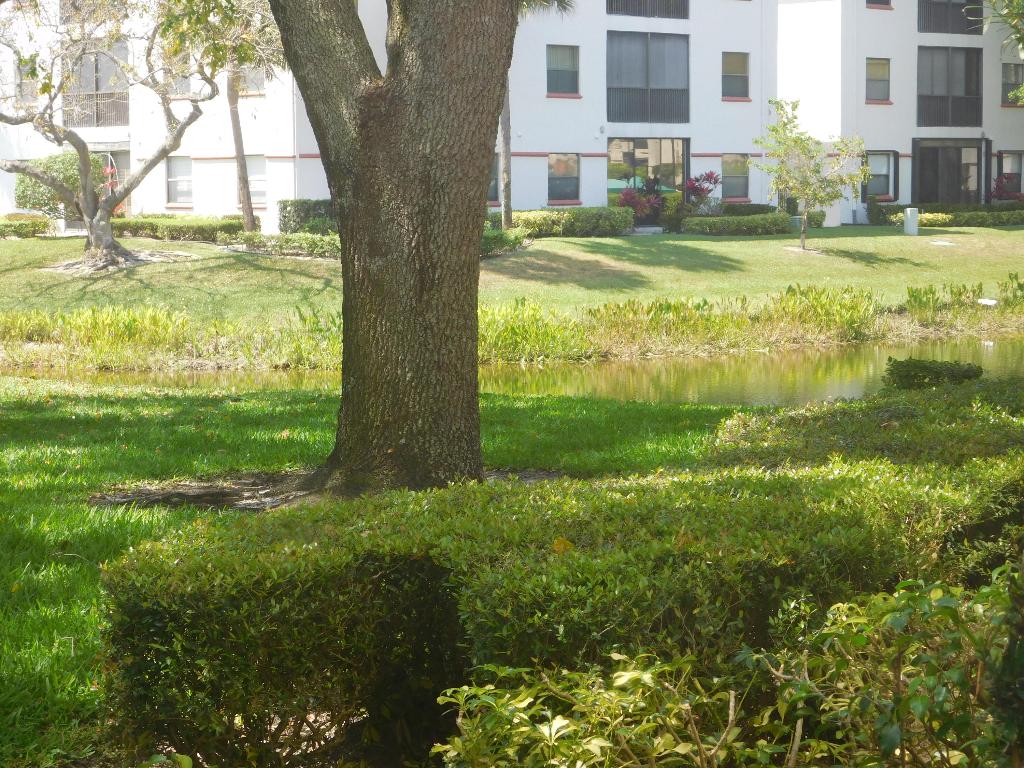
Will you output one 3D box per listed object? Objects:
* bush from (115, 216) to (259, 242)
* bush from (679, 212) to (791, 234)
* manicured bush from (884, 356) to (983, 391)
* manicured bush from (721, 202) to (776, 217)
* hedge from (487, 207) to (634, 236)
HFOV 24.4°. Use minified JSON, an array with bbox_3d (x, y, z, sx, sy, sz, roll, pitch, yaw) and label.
[{"bbox_3d":[-7.955,-3.686,57.000,1.200,0.581,4.673,-5,7,-41],"label":"bush"},{"bbox_3d":[5.894,-4.205,62.000,2.934,0.573,1.100,-5,7,-41],"label":"bush"},{"bbox_3d":[3.646,-0.073,20.500,0.885,0.245,0.380,-5,7,-41],"label":"manicured bush"},{"bbox_3d":[6.371,-4.521,64.000,1.583,0.667,0.800,-5,7,-41],"label":"manicured bush"},{"bbox_3d":[1.199,-3.984,58.400,3.909,0.677,1.200,-5,7,-41],"label":"hedge"}]

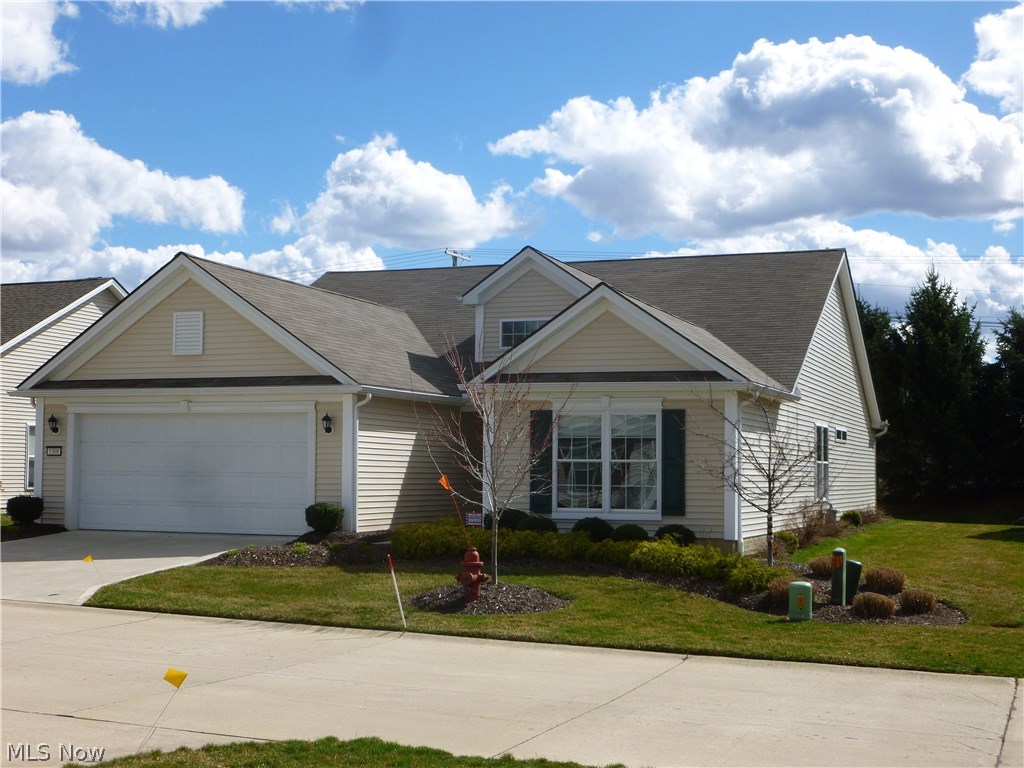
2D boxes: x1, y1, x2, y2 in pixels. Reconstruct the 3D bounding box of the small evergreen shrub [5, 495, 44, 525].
[{"bbox_3d":[-8.862,2.302,25.300,0.700,0.570,0.680,-1,-4,20],"label":"small evergreen shrub"}]

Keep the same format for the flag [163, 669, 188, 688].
[{"bbox_3d":[-2.033,1.779,8.400,0.125,0.105,0.035,32,0,-5],"label":"flag"}]

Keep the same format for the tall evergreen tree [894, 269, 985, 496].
[{"bbox_3d":[16.143,0.019,52.500,3.600,8.700,3.600,-1,-4,20],"label":"tall evergreen tree"}]

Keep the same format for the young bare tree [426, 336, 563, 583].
[{"bbox_3d":[-0.233,1.005,18.500,1.900,3.300,1.800,0,-3,0],"label":"young bare tree"}]

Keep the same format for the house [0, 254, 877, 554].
[{"bbox_3d":[0.704,-0.018,33.105,13.760,6.480,20.780,-1,-4,20],"label":"house"}]

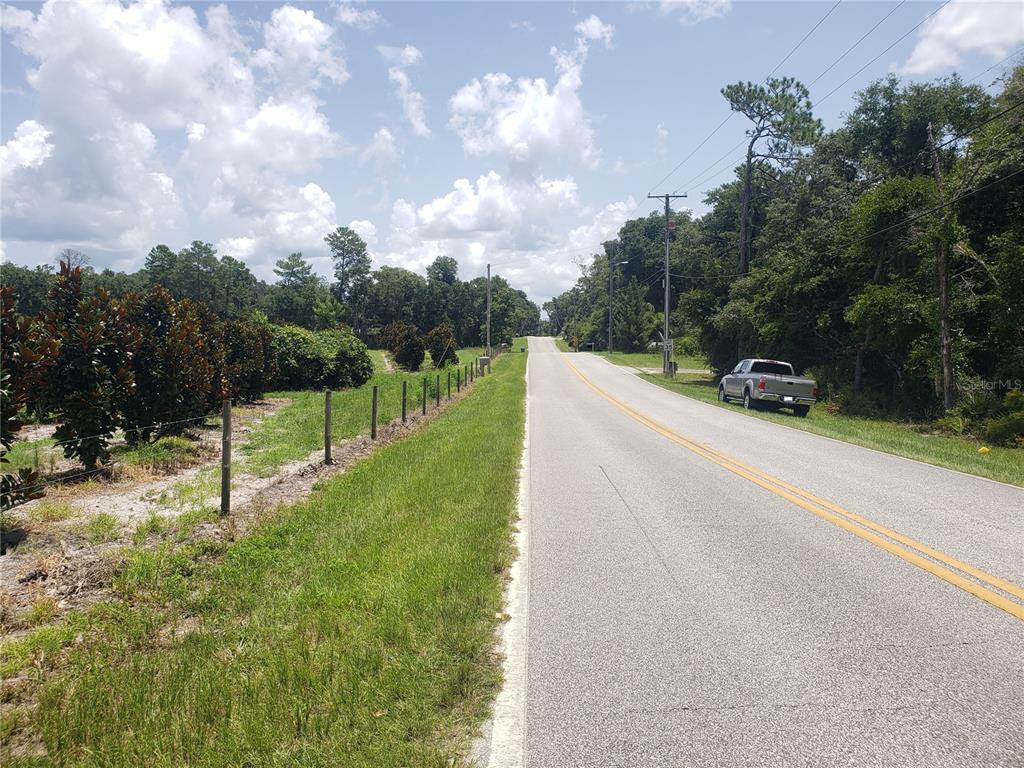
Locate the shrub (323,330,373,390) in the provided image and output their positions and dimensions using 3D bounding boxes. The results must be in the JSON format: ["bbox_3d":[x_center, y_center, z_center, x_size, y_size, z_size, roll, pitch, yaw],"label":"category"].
[{"bbox_3d":[-8.607,-1.274,40.000,2.700,3.050,2.700,0,1,1],"label":"shrub"}]

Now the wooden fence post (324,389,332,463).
[{"bbox_3d":[-2.959,0.705,12.400,0.095,1.200,0.095,0,1,1],"label":"wooden fence post"}]

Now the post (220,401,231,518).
[{"bbox_3d":[-3.012,0.777,8.100,0.095,1.210,0.095,1,1,1],"label":"post"}]

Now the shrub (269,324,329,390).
[{"bbox_3d":[-10.271,-1.275,37.000,2.900,3.150,2.700,0,2,0],"label":"shrub"}]

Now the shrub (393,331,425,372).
[{"bbox_3d":[-7.597,-2.409,57.000,2.500,3.100,2.400,0,2,0],"label":"shrub"}]

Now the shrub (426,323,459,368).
[{"bbox_3d":[-4.988,-2.803,56.000,2.450,3.300,2.400,0,2,0],"label":"shrub"}]

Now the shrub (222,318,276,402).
[{"bbox_3d":[-10.069,-0.901,29.500,2.100,3.200,2.200,0,2,0],"label":"shrub"}]

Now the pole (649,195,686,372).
[{"bbox_3d":[9.604,-6.127,47.500,2.400,11.400,0.350,0,1,1],"label":"pole"}]

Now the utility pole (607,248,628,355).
[{"bbox_3d":[11.042,-8.687,80.500,2.200,11.100,0.500,0,2,0],"label":"utility pole"}]

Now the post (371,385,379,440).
[{"bbox_3d":[-2.993,0.629,16.800,0.095,1.190,0.095,0,1,1],"label":"post"}]

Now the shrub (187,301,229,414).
[{"bbox_3d":[-9.196,-0.807,23.000,1.600,3.350,1.600,0,1,1],"label":"shrub"}]

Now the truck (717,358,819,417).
[{"bbox_3d":[8.980,0.020,27.400,1.970,1.810,5.600,6,3,1],"label":"truck"}]

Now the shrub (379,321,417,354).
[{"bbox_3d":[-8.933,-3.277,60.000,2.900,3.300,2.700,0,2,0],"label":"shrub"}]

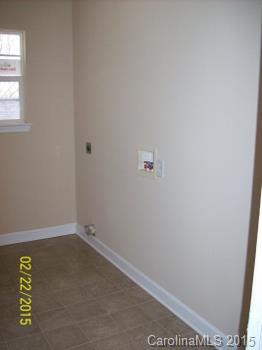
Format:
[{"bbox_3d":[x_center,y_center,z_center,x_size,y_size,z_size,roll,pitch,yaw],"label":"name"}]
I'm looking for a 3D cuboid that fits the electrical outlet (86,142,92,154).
[{"bbox_3d":[-0.404,-0.250,3.455,0.020,0.110,0.090,-5,11,-29],"label":"electrical outlet"}]

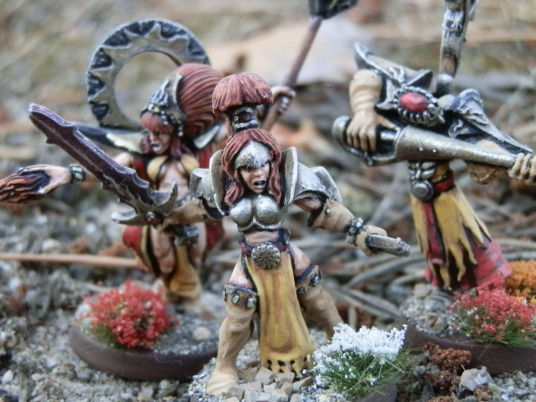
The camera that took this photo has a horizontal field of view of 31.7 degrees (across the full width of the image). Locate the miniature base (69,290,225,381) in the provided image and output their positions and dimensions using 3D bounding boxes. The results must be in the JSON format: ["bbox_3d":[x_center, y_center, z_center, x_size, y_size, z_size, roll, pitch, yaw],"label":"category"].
[{"bbox_3d":[-0.018,0.021,0.148,0.025,0.004,0.025,6,16,0],"label":"miniature base"}]

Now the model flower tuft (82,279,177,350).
[{"bbox_3d":[-0.021,0.017,0.142,0.014,0.007,0.013,6,16,0],"label":"model flower tuft"}]

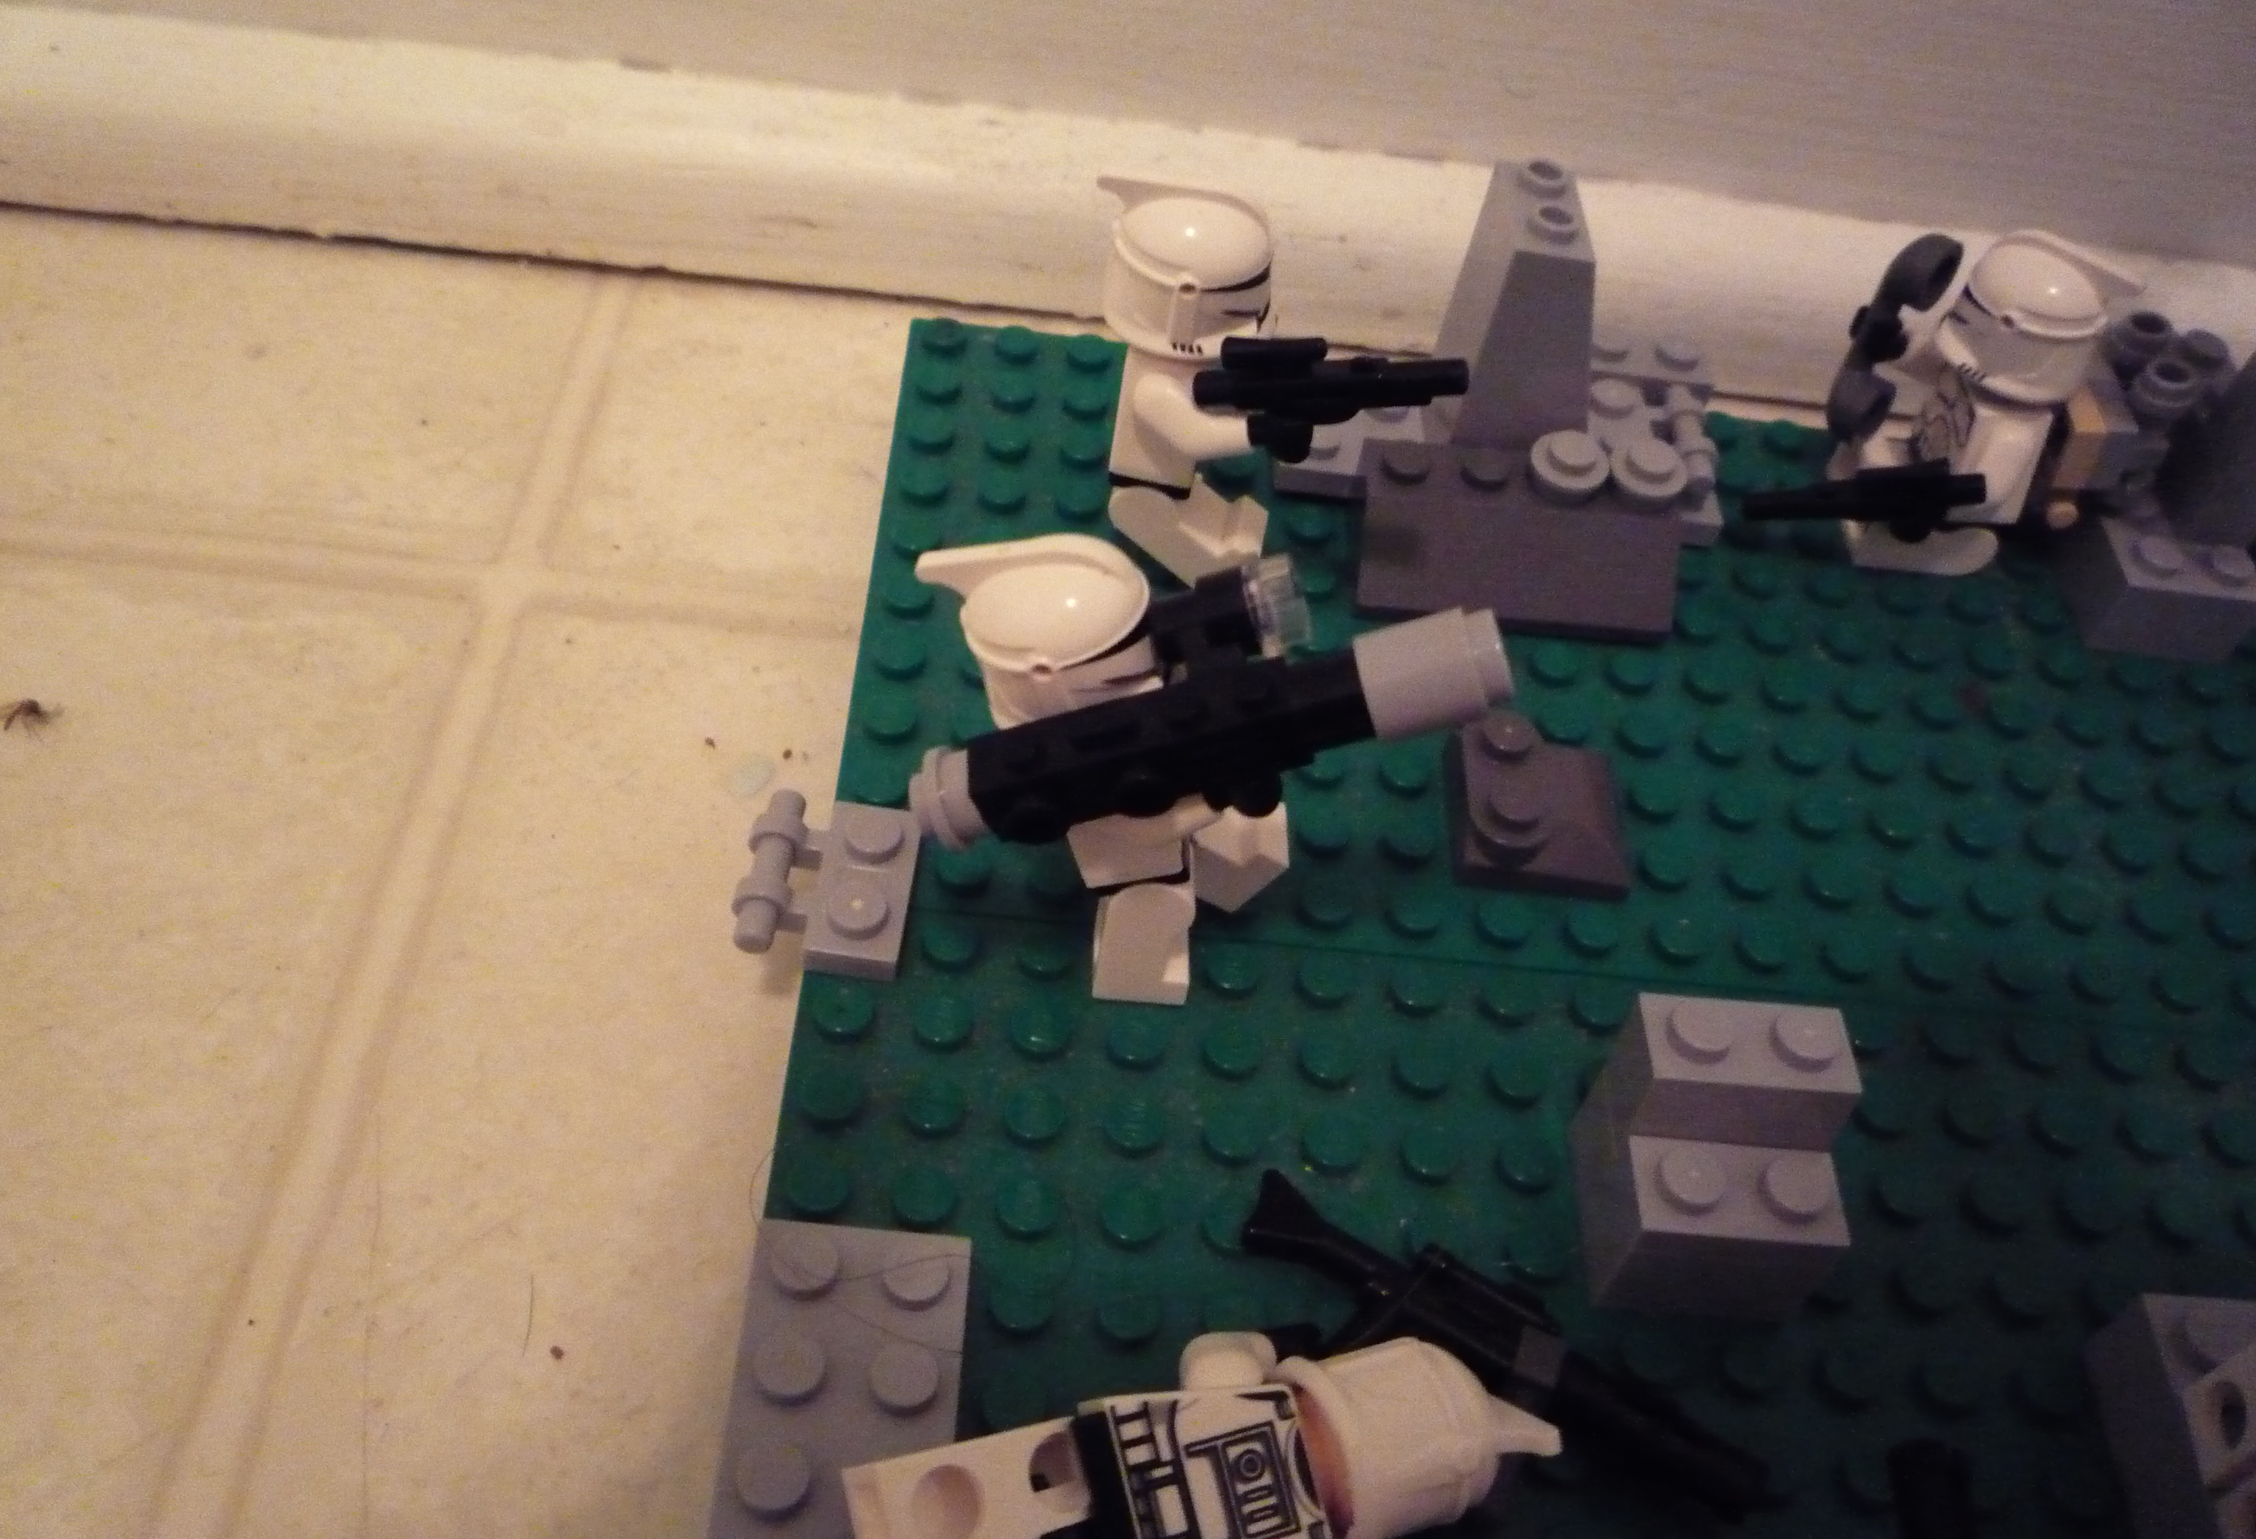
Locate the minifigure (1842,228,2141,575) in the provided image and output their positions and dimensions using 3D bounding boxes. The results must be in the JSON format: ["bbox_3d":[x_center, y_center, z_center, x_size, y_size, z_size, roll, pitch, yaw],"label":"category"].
[{"bbox_3d":[0.088,-0.038,0.203,0.021,0.036,0.021,6,50,-4],"label":"minifigure"}]

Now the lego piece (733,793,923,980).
[{"bbox_3d":[-0.026,0.009,0.167,0.015,0.005,0.017,6,50,-4],"label":"lego piece"}]

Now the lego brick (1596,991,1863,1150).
[{"bbox_3d":[0.046,0.024,0.149,0.016,0.011,0.008,6,50,-4],"label":"lego brick"}]

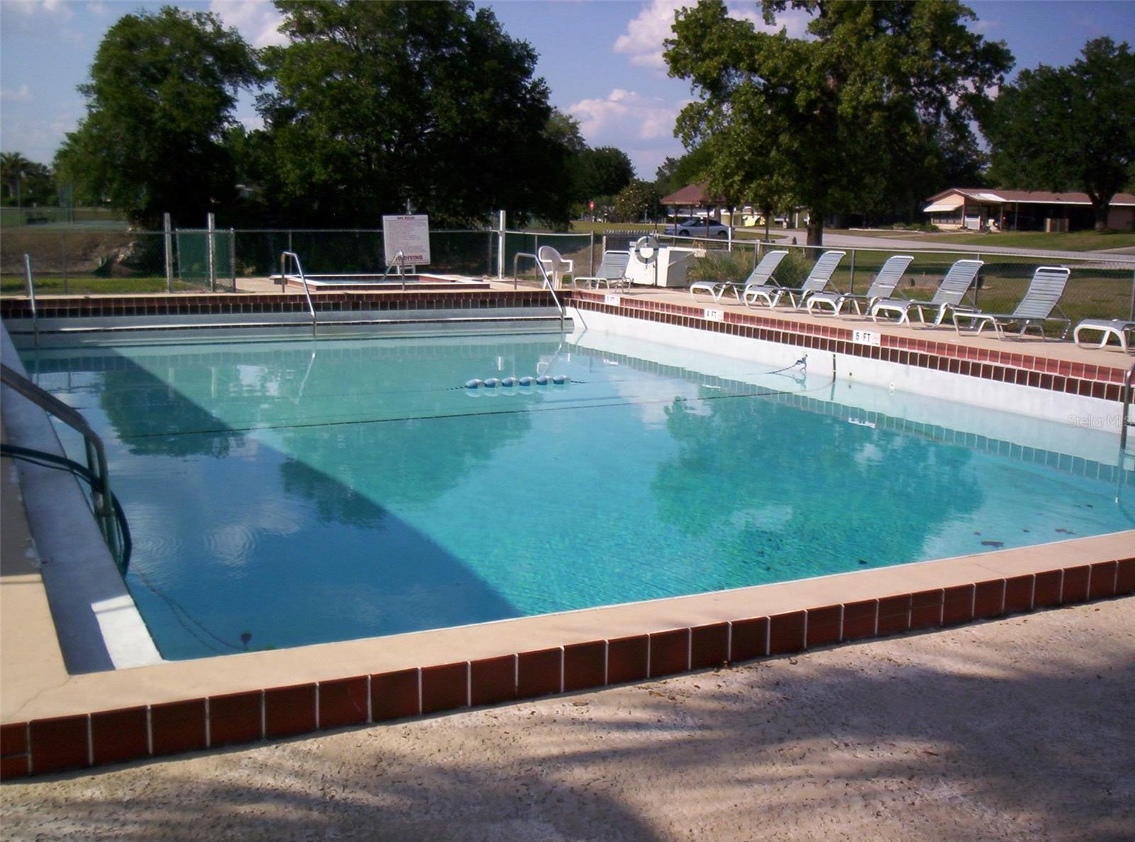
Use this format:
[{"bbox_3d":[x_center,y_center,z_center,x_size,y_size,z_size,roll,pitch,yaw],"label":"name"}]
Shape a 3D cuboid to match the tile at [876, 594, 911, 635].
[{"bbox_3d":[1.196,0.709,4.449,0.150,0.146,0.018,-3,10,-25],"label":"tile"}]

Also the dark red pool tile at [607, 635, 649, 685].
[{"bbox_3d":[0.188,0.755,3.842,0.149,0.144,0.020,-3,10,-26],"label":"dark red pool tile"}]

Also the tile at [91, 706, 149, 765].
[{"bbox_3d":[-1.222,0.855,3.302,0.150,0.146,0.018,-3,10,-25],"label":"tile"}]

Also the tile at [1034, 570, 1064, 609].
[{"bbox_3d":[1.839,0.644,4.647,0.149,0.144,0.020,-3,10,-26],"label":"tile"}]

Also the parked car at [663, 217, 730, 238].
[{"bbox_3d":[8.775,-12.737,80.000,4.650,1.370,1.760,-1,10,-12],"label":"parked car"}]

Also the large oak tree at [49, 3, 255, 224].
[{"bbox_3d":[-17.230,-12.250,50.720,8.360,9.740,8.360,-2,10,-18],"label":"large oak tree"}]

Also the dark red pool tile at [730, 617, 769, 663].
[{"bbox_3d":[0.603,0.726,4.043,0.149,0.144,0.020,-3,10,-26],"label":"dark red pool tile"}]

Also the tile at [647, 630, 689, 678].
[{"bbox_3d":[0.341,0.781,4.088,0.151,0.146,0.020,-4,11,-25],"label":"tile"}]

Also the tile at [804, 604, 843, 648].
[{"bbox_3d":[0.911,0.730,4.312,0.150,0.146,0.018,-3,10,-25],"label":"tile"}]

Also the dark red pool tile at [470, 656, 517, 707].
[{"bbox_3d":[-0.238,0.815,3.815,0.151,0.146,0.020,-4,11,-25],"label":"dark red pool tile"}]

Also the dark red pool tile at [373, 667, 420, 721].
[{"bbox_3d":[-0.520,0.822,3.632,0.150,0.146,0.018,-3,10,-25],"label":"dark red pool tile"}]

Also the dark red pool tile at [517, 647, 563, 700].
[{"bbox_3d":[-0.093,0.807,3.883,0.151,0.146,0.020,-4,11,-25],"label":"dark red pool tile"}]

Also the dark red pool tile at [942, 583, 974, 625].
[{"bbox_3d":[1.477,0.693,4.587,0.150,0.146,0.018,-3,10,-25],"label":"dark red pool tile"}]

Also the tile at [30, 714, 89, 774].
[{"bbox_3d":[-1.312,0.831,3.125,0.149,0.144,0.020,-3,10,-26],"label":"tile"}]

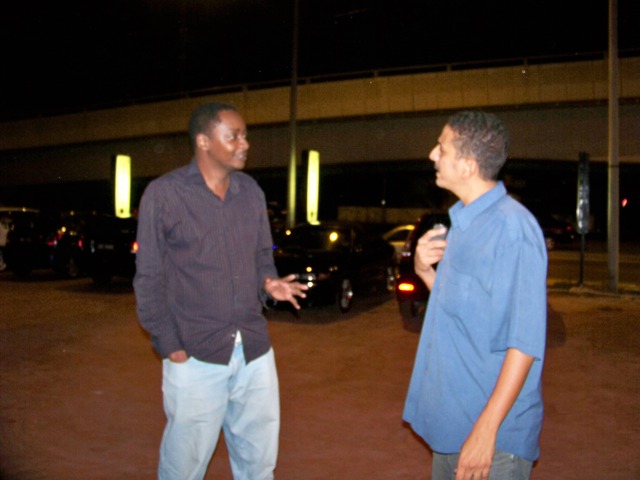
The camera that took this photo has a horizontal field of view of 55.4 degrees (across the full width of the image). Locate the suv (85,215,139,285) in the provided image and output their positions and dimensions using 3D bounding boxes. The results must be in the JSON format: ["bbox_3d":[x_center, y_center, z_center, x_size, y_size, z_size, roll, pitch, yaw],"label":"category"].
[{"bbox_3d":[-3.436,0.158,13.973,1.730,1.460,4.350,2,2,20],"label":"suv"}]

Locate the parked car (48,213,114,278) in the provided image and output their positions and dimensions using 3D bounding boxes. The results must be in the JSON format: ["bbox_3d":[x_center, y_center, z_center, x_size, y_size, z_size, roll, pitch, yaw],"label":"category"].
[{"bbox_3d":[-5.836,0.060,15.273,1.730,1.470,4.200,2,2,18],"label":"parked car"}]

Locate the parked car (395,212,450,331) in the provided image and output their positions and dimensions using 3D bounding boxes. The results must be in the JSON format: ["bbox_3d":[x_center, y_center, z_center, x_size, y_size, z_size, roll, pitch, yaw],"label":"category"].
[{"bbox_3d":[2.535,0.390,9.822,1.750,1.530,4.200,2,2,19],"label":"parked car"}]

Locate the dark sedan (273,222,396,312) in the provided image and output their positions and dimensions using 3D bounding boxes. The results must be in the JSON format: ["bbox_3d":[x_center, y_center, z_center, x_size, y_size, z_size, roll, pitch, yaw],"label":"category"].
[{"bbox_3d":[0.113,0.358,11.074,1.740,1.410,4.250,2,2,21],"label":"dark sedan"}]

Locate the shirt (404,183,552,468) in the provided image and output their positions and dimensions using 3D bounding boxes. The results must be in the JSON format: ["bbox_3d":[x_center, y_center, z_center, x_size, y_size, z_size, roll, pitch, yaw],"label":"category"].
[{"bbox_3d":[0.478,0.244,1.850,0.340,0.800,0.490,0,2,-25],"label":"shirt"}]

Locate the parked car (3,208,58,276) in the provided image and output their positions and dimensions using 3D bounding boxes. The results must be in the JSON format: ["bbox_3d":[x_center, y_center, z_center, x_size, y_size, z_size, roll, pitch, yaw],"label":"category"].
[{"bbox_3d":[-7.936,-0.042,16.272,1.750,1.520,4.300,2,2,18],"label":"parked car"}]

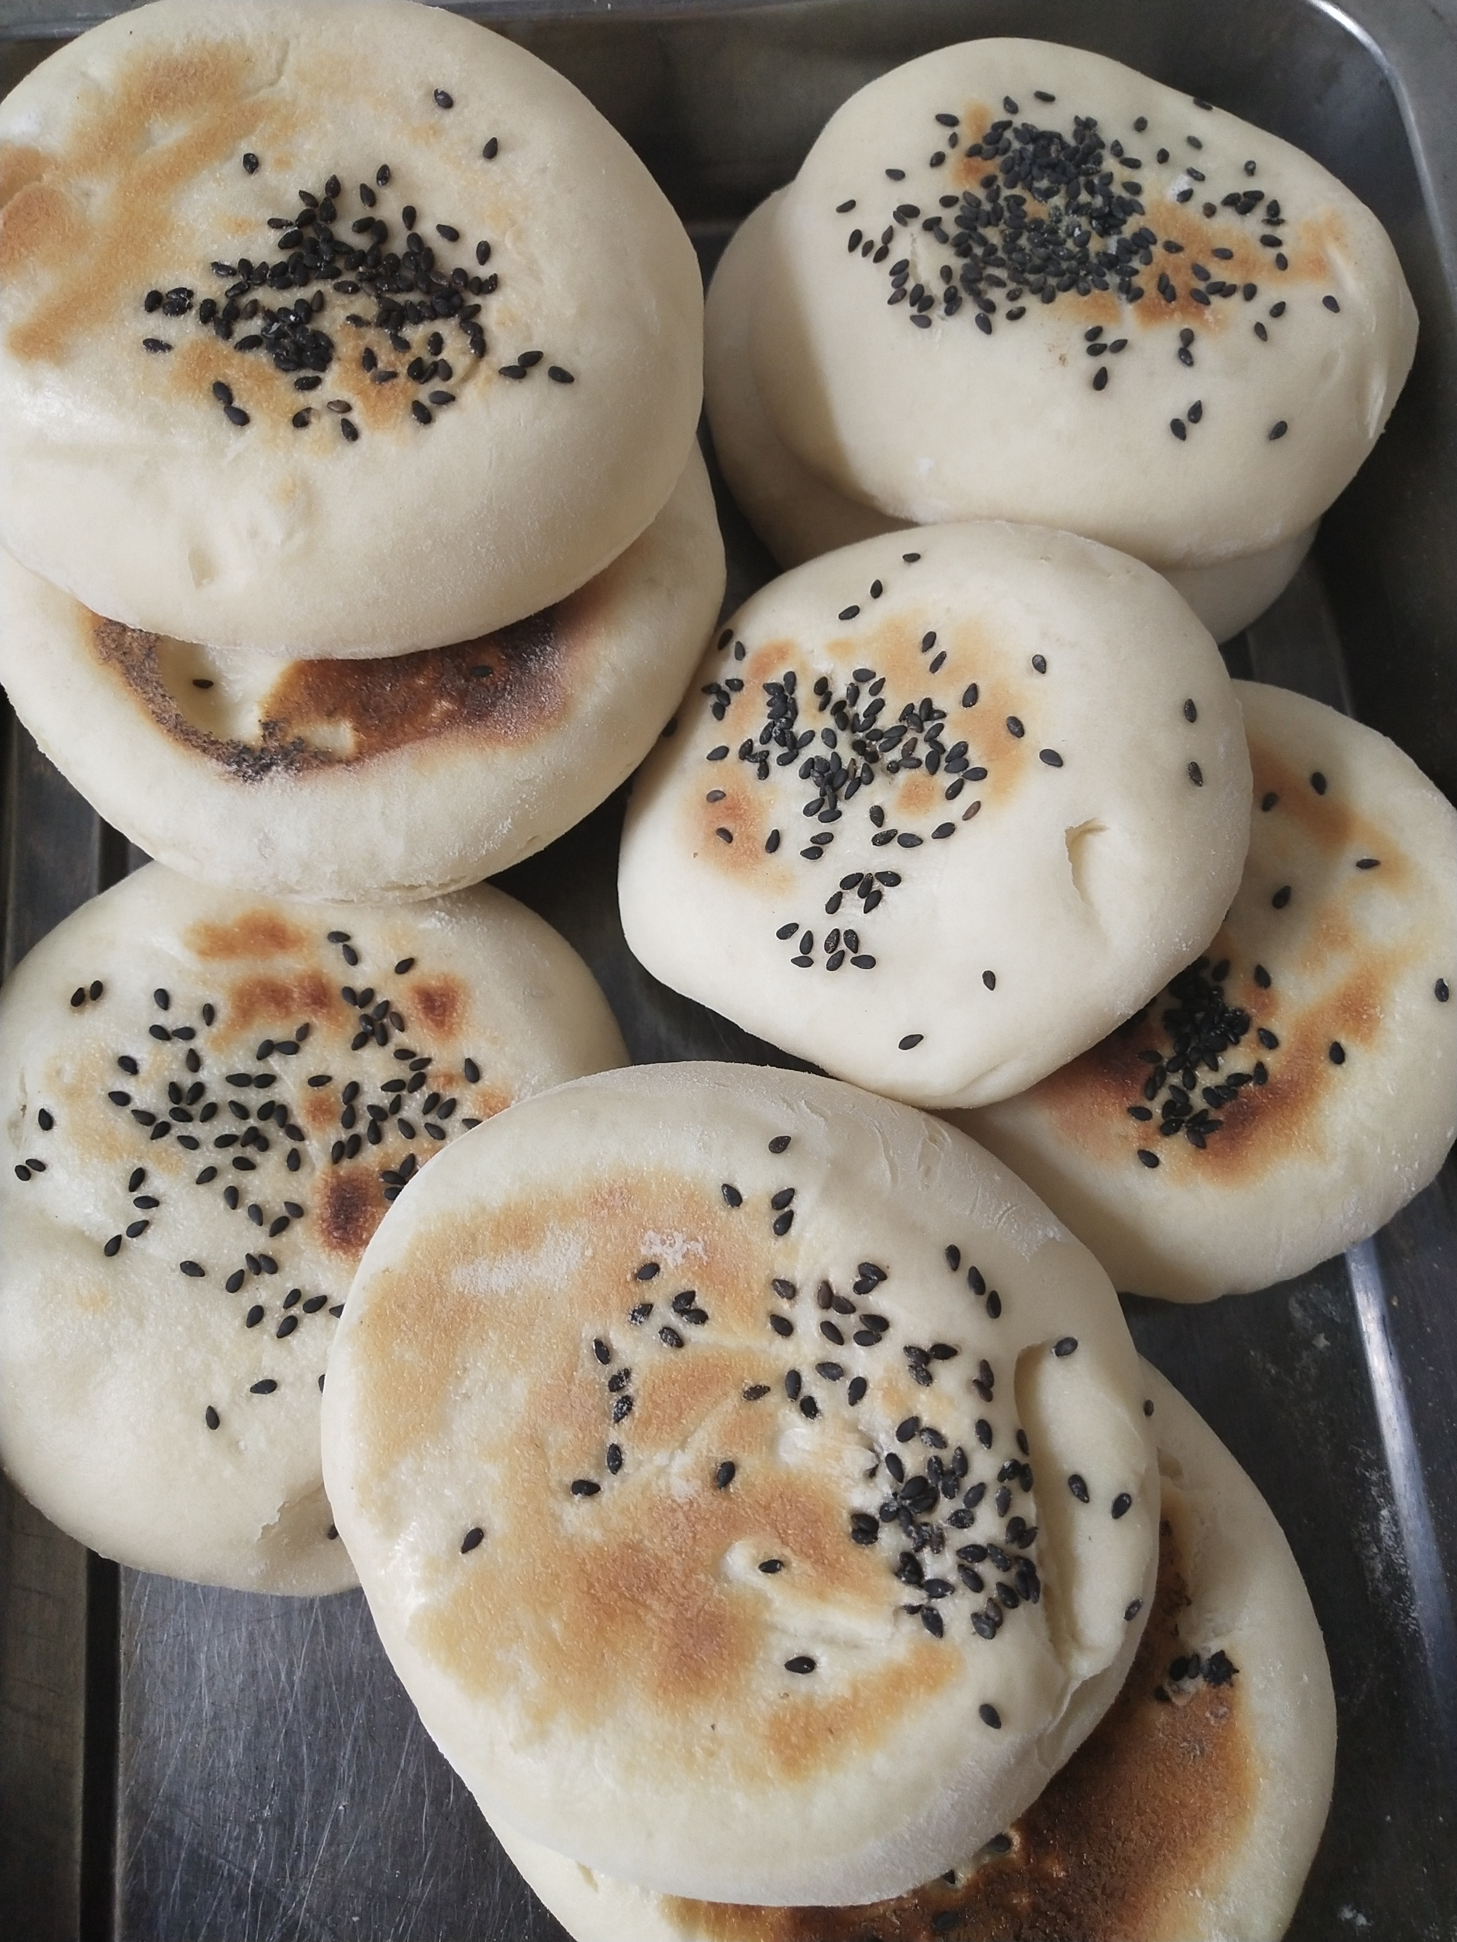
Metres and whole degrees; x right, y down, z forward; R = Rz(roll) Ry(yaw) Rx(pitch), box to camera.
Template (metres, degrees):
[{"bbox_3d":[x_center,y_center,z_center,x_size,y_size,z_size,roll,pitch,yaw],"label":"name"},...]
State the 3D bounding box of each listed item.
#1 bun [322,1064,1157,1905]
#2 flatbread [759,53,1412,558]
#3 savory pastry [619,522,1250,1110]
[{"bbox_3d":[0.002,0.058,0.202,0.099,0.031,0.096,0,75,-4],"label":"bun"},{"bbox_3d":[0.055,-0.103,0.260,0.102,0.033,0.089,0,75,-4],"label":"flatbread"},{"bbox_3d":[0.029,-0.023,0.240,0.089,0.032,0.087,0,75,0],"label":"savory pastry"}]

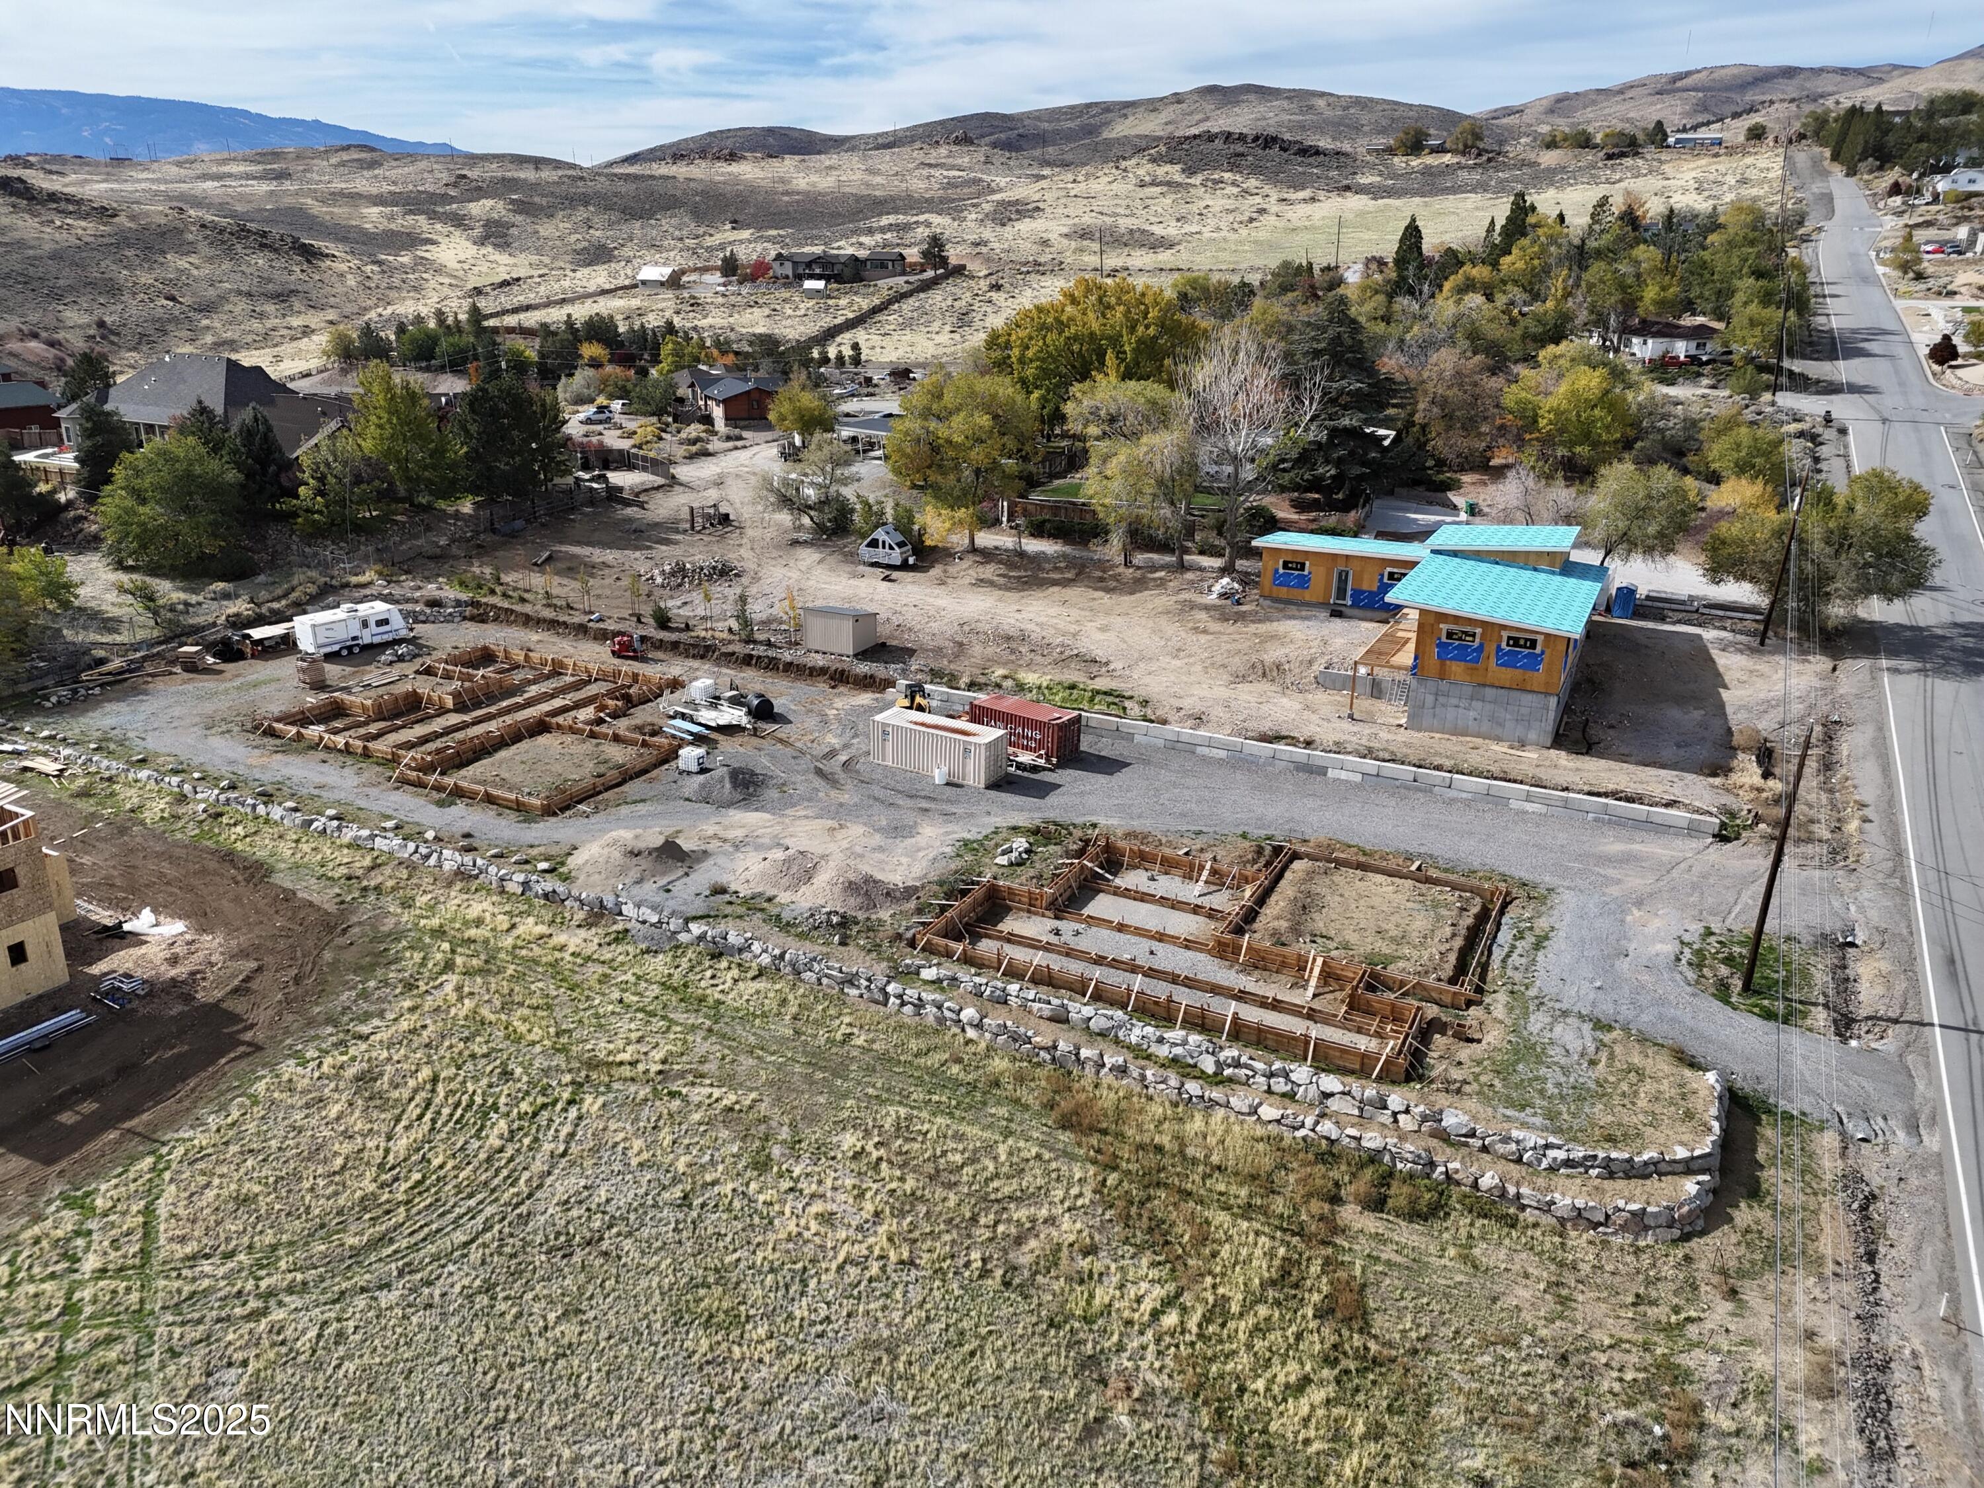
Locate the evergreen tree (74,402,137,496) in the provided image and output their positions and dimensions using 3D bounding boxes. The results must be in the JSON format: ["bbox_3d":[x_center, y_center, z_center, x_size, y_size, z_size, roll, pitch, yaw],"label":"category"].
[{"bbox_3d":[-91.198,-30.388,141.500,6.410,9.280,6.220,1,20,0],"label":"evergreen tree"}]

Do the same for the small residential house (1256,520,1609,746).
[{"bbox_3d":[26.109,-8.393,86.764,22.200,8.200,22.800,10,21,26],"label":"small residential house"}]

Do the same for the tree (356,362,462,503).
[{"bbox_3d":[-51.692,-27.449,122.012,9.200,12.410,9.200,-6,20,-22],"label":"tree"}]

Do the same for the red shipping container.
[{"bbox_3d":[1.932,-0.884,79.772,6.060,2.560,2.440,14,24,35],"label":"red shipping container"}]

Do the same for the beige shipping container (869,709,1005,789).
[{"bbox_3d":[-2.960,0.120,76.200,7.450,2.540,2.440,12,23,29],"label":"beige shipping container"}]

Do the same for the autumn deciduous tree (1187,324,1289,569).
[{"bbox_3d":[17.793,-21.012,99.105,7.800,17.604,7.800,0,19,0],"label":"autumn deciduous tree"}]

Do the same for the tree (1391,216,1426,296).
[{"bbox_3d":[61.883,-71.899,204.039,4.800,11.925,4.800,0,19,0],"label":"tree"}]

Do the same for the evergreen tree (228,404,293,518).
[{"bbox_3d":[-69.472,-26.955,130.767,6.080,10.490,5.900,1,20,0],"label":"evergreen tree"}]

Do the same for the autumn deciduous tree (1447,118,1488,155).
[{"bbox_3d":[179.143,-229.159,517.881,15.350,12.570,14.880,1,20,0],"label":"autumn deciduous tree"}]

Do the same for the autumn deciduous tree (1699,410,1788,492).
[{"bbox_3d":[60.613,-23.476,110.915,7.120,6.770,7.120,11,21,26],"label":"autumn deciduous tree"}]

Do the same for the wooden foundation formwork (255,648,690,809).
[{"bbox_3d":[-28.703,-1.584,82.552,24.800,1.000,21.000,10,21,24],"label":"wooden foundation formwork"}]

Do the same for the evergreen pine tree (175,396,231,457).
[{"bbox_3d":[-72.082,-27.412,125.683,5.520,8.220,5.520,-9,21,-28],"label":"evergreen pine tree"}]

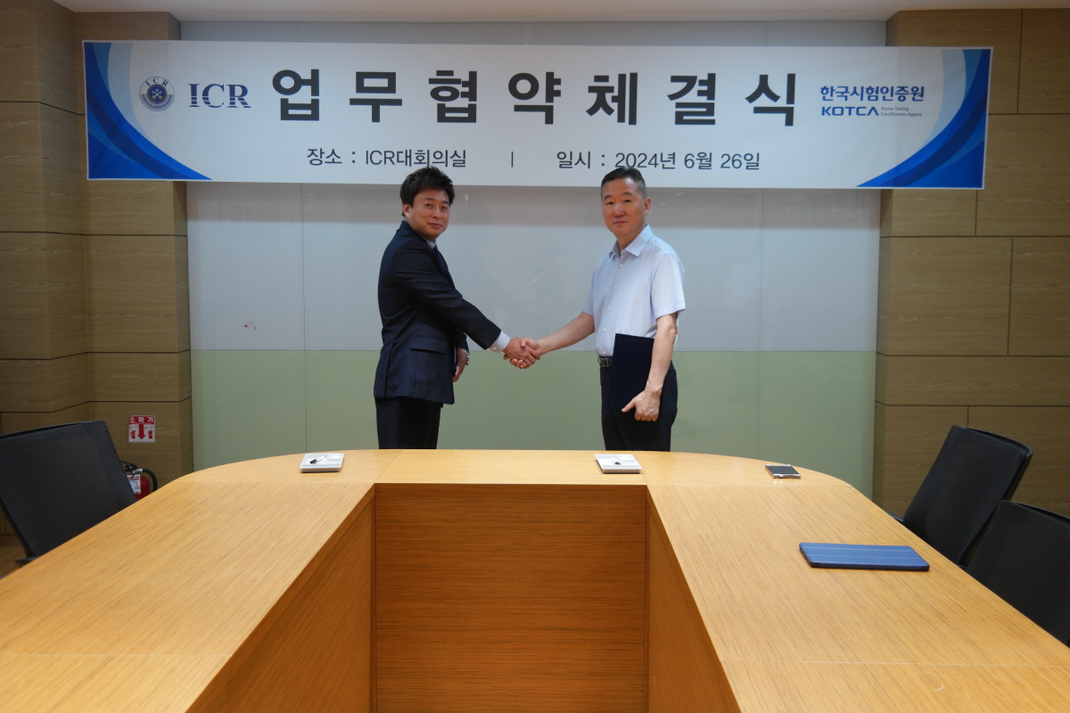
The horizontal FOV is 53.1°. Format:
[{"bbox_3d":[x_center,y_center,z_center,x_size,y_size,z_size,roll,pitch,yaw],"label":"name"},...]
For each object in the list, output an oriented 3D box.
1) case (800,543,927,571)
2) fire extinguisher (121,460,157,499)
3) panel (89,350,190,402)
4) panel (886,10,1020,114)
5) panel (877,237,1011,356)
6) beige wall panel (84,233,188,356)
[{"bbox_3d":[0.722,0.442,2.359,0.247,0.012,0.164,1,5,6],"label":"case"},{"bbox_3d":[-2.013,0.708,5.407,0.200,0.392,0.150,0,5,1],"label":"fire extinguisher"},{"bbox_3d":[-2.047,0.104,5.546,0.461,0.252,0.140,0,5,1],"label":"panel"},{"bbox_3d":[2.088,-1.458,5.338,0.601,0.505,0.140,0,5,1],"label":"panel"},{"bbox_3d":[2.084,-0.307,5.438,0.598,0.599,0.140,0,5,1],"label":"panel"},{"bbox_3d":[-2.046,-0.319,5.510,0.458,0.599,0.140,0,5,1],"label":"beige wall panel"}]

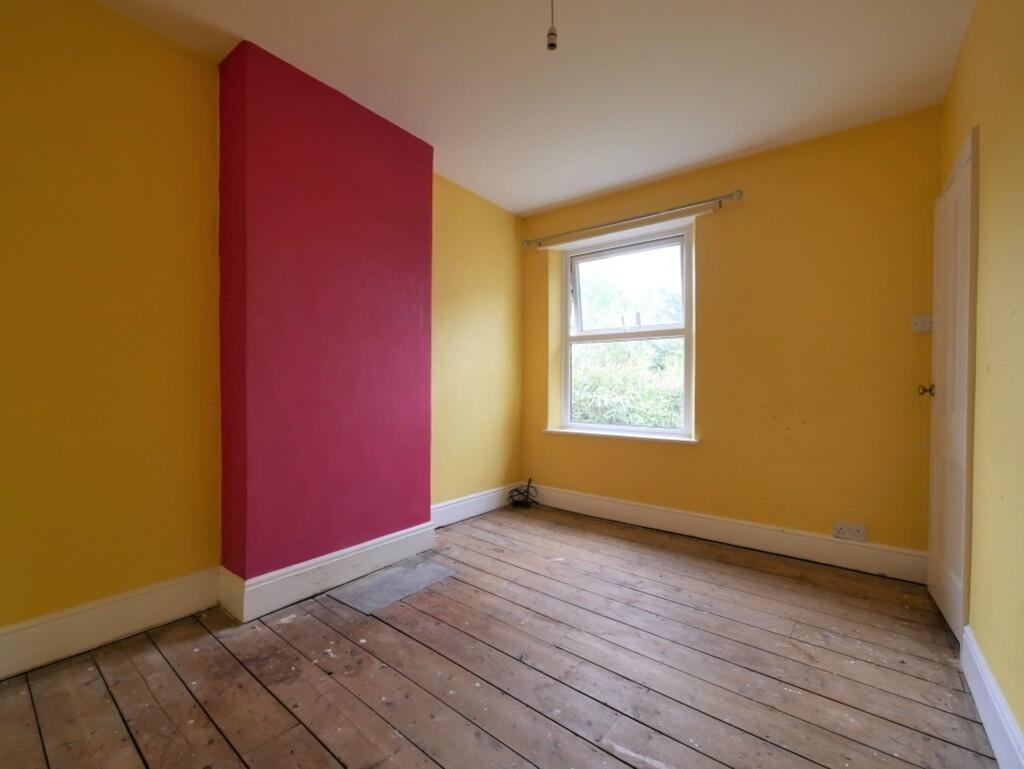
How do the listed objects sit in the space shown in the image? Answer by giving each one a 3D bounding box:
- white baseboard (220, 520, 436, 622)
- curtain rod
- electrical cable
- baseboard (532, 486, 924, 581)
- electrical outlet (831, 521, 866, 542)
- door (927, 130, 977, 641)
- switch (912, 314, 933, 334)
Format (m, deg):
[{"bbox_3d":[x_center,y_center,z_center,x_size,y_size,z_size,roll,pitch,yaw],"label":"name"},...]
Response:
[{"bbox_3d":[-0.955,0.969,2.343,0.280,0.180,1.080,1,1,40],"label":"white baseboard"},{"bbox_3d":[0.801,-1.212,3.148,1.678,0.060,0.100,1,1,35],"label":"curtain rod"},{"bbox_3d":[0.100,0.944,3.600,0.250,0.210,0.190,0,1,2],"label":"electrical cable"},{"bbox_3d":[1.155,0.971,2.965,2.625,0.180,0.022,1,1,35],"label":"baseboard"},{"bbox_3d":[1.955,0.859,2.398,0.146,0.086,0.016,1,1,35],"label":"electrical outlet"},{"bbox_3d":[1.968,0.059,1.836,0.050,2.020,0.700,1,1,36],"label":"door"},{"bbox_3d":[2.198,-0.325,2.215,0.086,0.086,0.014,1,1,35],"label":"switch"}]

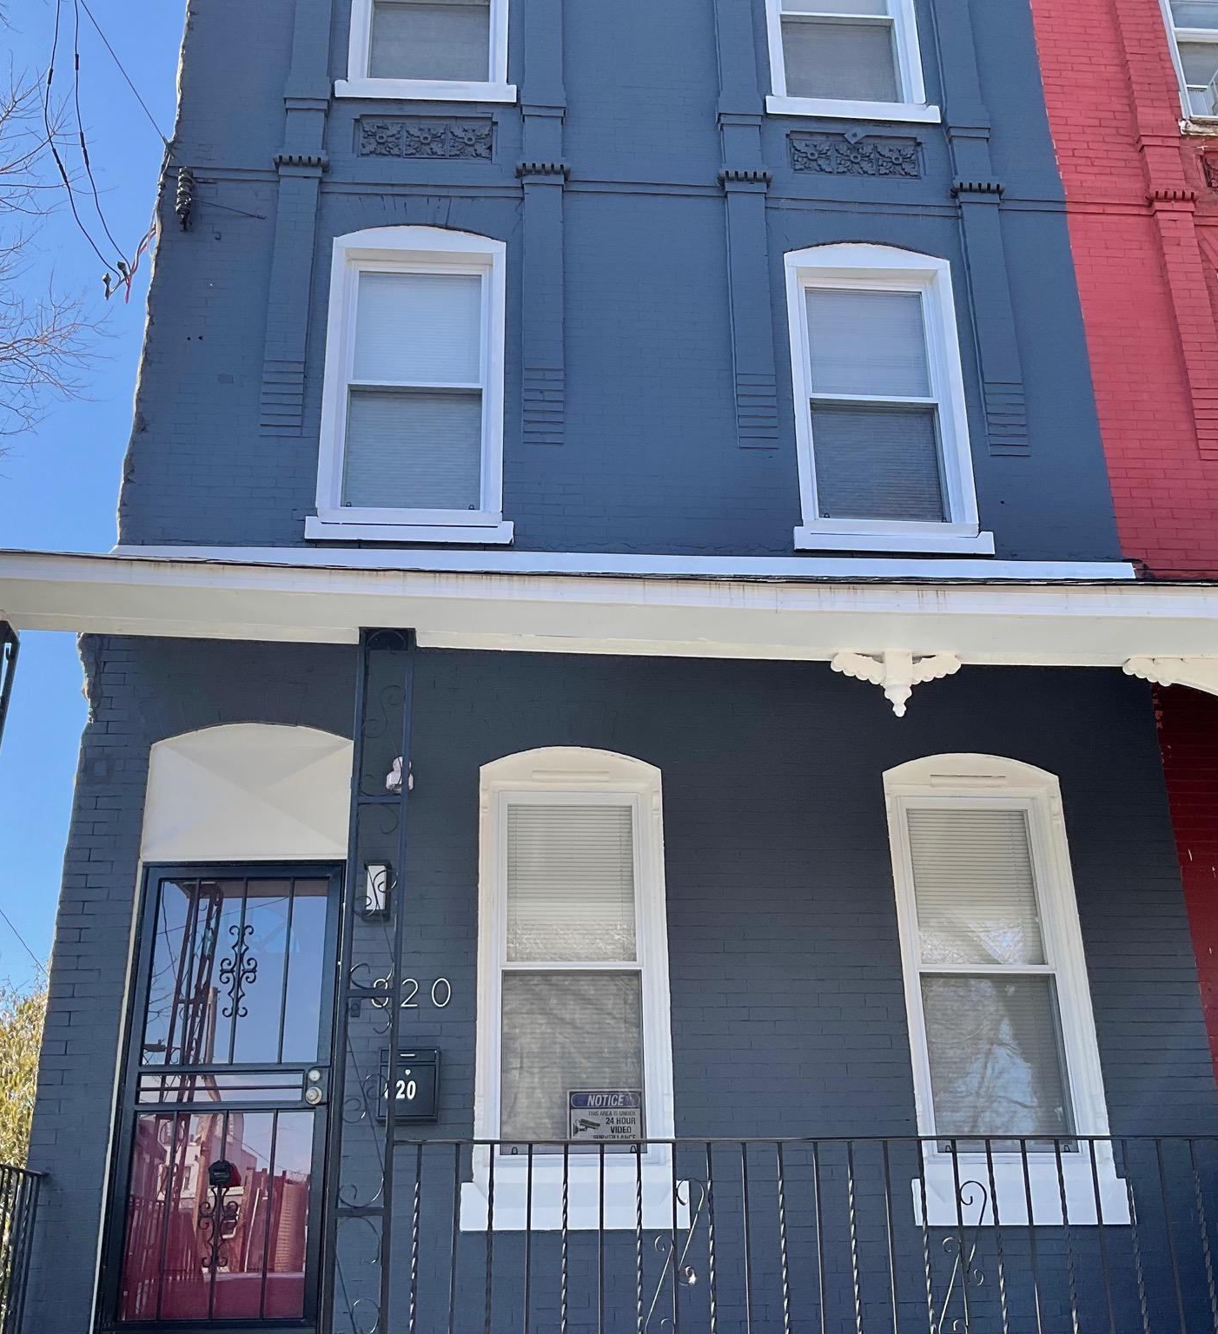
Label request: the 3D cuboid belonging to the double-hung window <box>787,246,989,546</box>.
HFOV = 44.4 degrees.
[{"bbox_3d":[1.512,-1.530,8.368,1.020,2.020,0.150,1,-22,-4],"label":"double-hung window"}]

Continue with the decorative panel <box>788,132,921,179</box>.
[{"bbox_3d":[1.484,-3.062,8.949,0.800,0.313,0.060,1,-22,-4],"label":"decorative panel"}]

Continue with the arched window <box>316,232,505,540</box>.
[{"bbox_3d":[-1.060,-1.571,8.174,1.020,2.010,0.150,1,-22,-4],"label":"arched window"}]

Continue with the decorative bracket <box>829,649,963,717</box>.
[{"bbox_3d":[1.085,0.064,5.582,0.497,0.270,0.100,1,-22,-4],"label":"decorative bracket"}]

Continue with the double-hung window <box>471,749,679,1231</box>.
[{"bbox_3d":[-0.166,1.452,7.022,0.925,2.245,0.150,1,-22,-4],"label":"double-hung window"}]

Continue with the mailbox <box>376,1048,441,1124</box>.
[{"bbox_3d":[-0.894,1.874,6.683,0.259,0.307,0.110,1,-22,-4],"label":"mailbox"}]

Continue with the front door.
[{"bbox_3d":[-1.718,1.891,6.744,0.950,2.040,0.080,1,-22,-4],"label":"front door"}]

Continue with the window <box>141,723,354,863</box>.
[{"bbox_3d":[-1.750,0.608,7.272,0.990,0.705,0.100,1,-22,-4],"label":"window"}]

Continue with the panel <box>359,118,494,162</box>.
[{"bbox_3d":[-1.074,-3.093,8.752,0.787,0.295,0.060,1,-22,-4],"label":"panel"}]

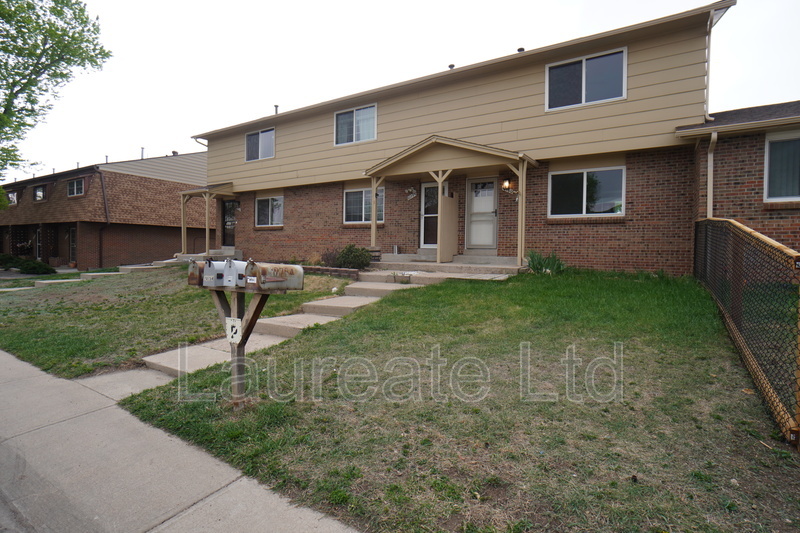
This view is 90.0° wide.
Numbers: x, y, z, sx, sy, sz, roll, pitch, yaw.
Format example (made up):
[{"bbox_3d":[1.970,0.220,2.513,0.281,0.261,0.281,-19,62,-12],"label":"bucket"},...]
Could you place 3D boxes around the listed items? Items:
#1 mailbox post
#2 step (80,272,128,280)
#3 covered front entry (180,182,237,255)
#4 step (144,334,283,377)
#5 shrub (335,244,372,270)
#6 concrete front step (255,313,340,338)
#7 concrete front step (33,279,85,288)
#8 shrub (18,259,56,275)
[{"bbox_3d":[-1.484,0.623,3.816,1.080,1.380,0.480,2,3,32],"label":"mailbox post"},{"bbox_3d":[-10.687,0.364,14.547,0.910,0.185,1.220,2,2,32],"label":"step"},{"bbox_3d":[-8.423,-2.087,17.603,2.150,3.080,1.450,2,2,32],"label":"covered front entry"},{"bbox_3d":[-2.381,1.196,5.433,1.130,0.140,1.550,2,3,32],"label":"step"},{"bbox_3d":[-1.362,-0.268,11.734,1.100,0.760,1.050,1,2,0],"label":"shrub"},{"bbox_3d":[-1.603,0.976,6.674,1.190,0.175,1.190,2,2,32],"label":"concrete front step"},{"bbox_3d":[-11.339,0.592,13.509,0.910,0.180,1.220,2,2,32],"label":"concrete front step"},{"bbox_3d":[-18.543,0.000,20.400,1.700,0.800,1.500,2,2,32],"label":"shrub"}]

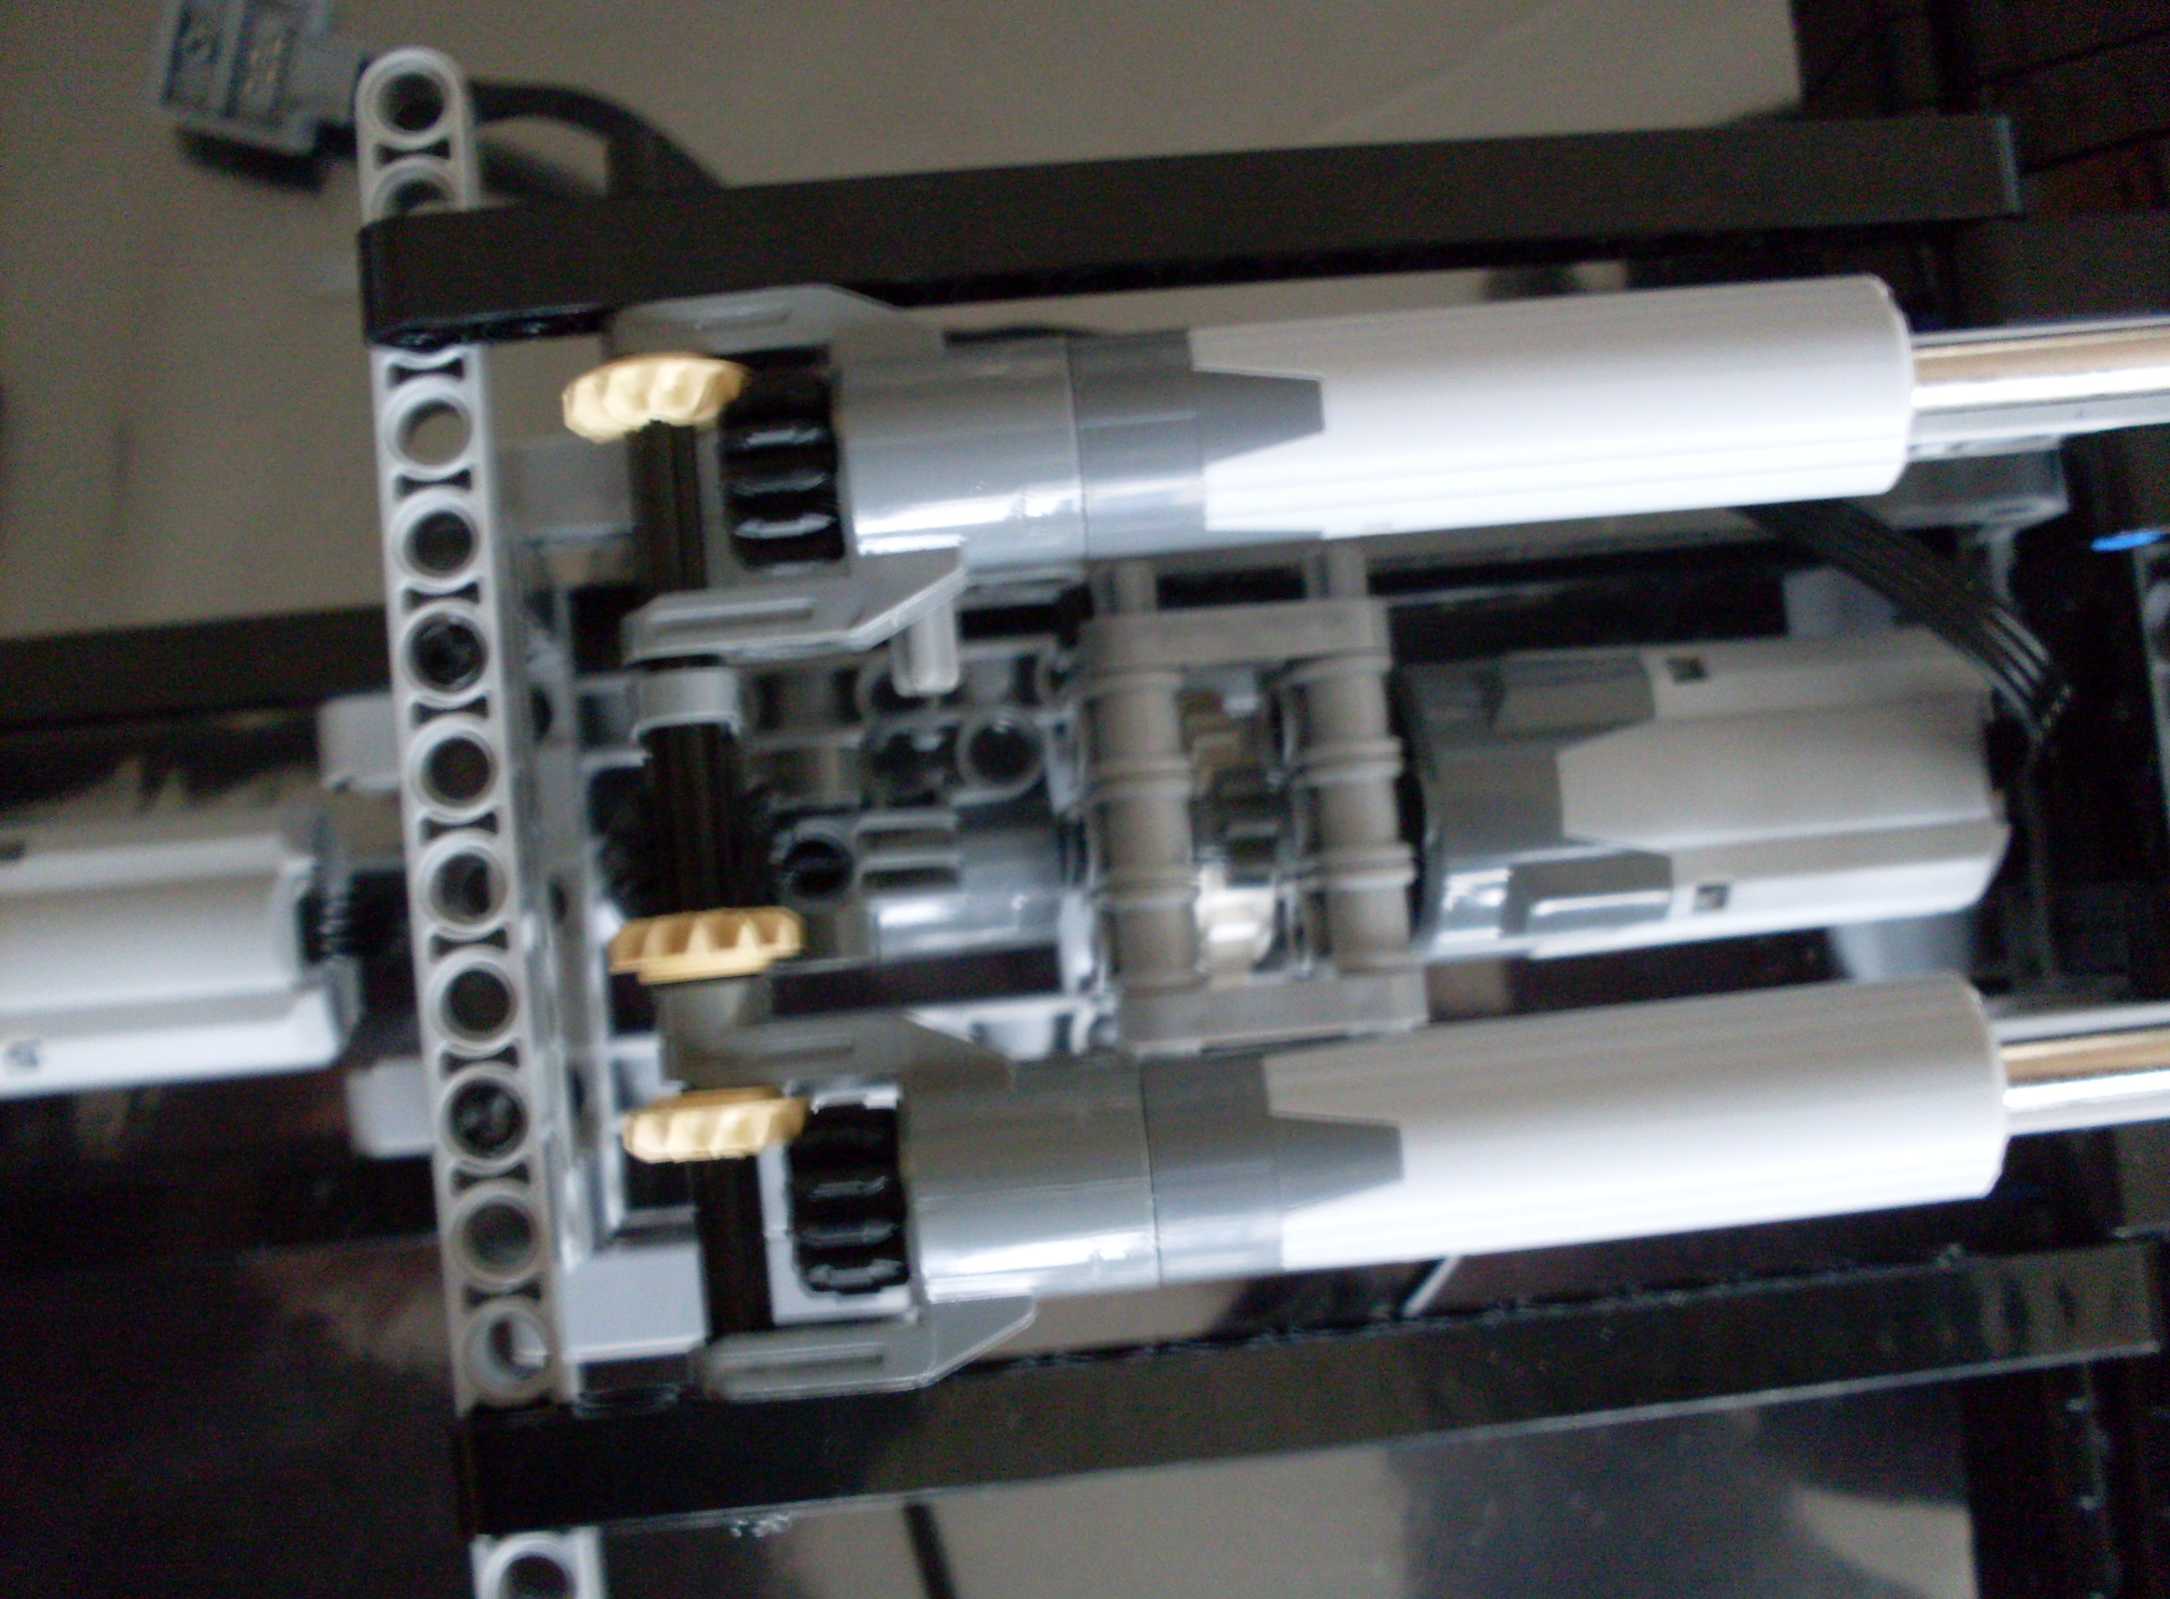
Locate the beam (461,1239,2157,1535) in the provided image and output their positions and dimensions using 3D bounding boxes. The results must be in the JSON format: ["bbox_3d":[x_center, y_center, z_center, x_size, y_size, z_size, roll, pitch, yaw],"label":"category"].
[{"bbox_3d":[0.017,0.039,0.162,0.119,0.008,0.008,-5,86,-5],"label":"beam"}]

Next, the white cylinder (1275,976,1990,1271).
[{"bbox_3d":[0.035,0.021,0.156,0.046,0.015,0.015,-6,86,-2],"label":"white cylinder"}]

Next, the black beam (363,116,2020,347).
[{"bbox_3d":[0.009,-0.041,0.168,0.119,0.008,0.008,-5,86,-5],"label":"black beam"}]

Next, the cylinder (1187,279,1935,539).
[{"bbox_3d":[0.030,-0.026,0.161,0.046,0.015,0.015,-5,86,-2],"label":"cylinder"}]

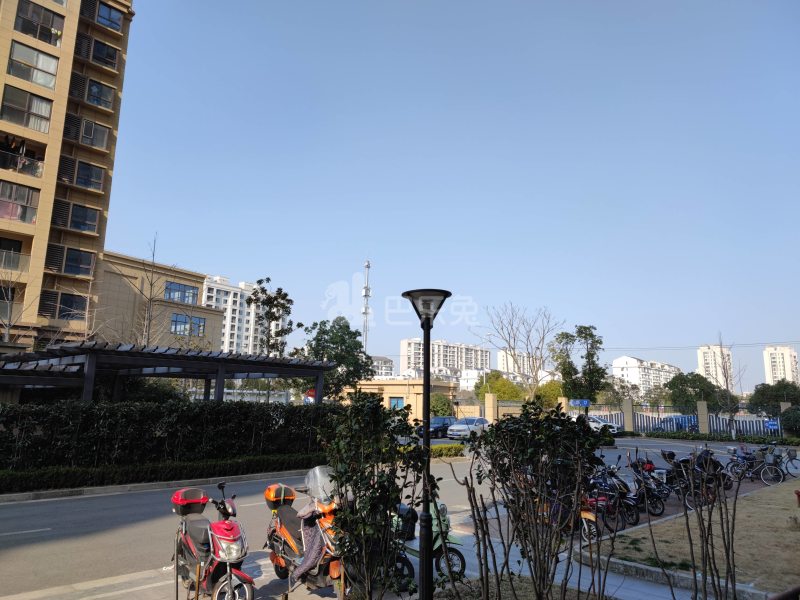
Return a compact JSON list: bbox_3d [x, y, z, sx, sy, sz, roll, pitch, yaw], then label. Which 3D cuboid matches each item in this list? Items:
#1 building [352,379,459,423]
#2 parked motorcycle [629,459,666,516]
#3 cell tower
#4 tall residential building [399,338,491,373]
[{"bbox_3d":[0.098,9.660,51.817,8.300,4.400,6.500,-6,-13,30],"label":"building"},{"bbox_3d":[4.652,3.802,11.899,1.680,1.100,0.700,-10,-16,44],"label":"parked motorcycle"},{"bbox_3d":[-8.948,9.930,152.857,2.600,42.063,2.600,0,-11,3],"label":"cell tower"},{"bbox_3d":[30.180,53.538,381.077,72.000,47.000,12.000,9,-14,-37],"label":"tall residential building"}]

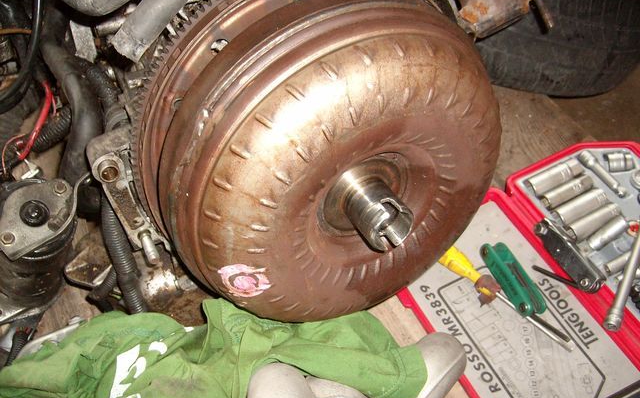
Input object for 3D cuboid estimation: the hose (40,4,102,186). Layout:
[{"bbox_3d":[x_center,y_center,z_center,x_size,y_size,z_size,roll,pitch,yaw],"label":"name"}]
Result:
[{"bbox_3d":[-0.214,-0.090,0.555,0.043,0.162,0.037,-7,26,-20],"label":"hose"}]

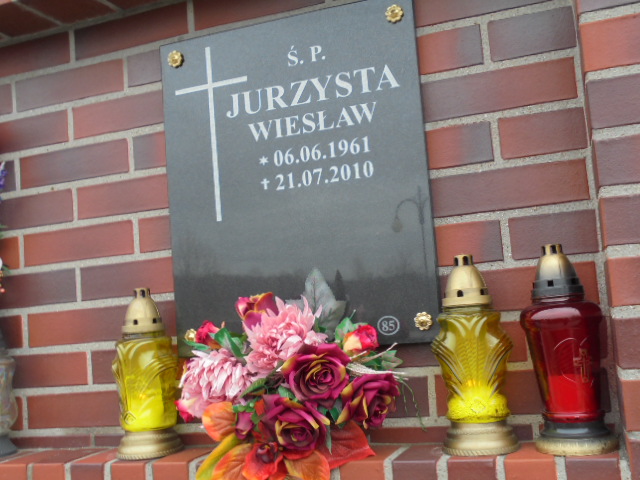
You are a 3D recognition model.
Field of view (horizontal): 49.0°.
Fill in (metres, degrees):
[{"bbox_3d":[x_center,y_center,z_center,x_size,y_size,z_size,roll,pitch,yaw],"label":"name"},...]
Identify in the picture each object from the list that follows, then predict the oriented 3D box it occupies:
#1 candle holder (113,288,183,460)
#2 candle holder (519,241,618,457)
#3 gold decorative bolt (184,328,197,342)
[{"bbox_3d":[-0.295,0.221,1.195,0.112,0.275,0.111,-8,-6,31],"label":"candle holder"},{"bbox_3d":[0.341,0.145,0.973,0.110,0.277,0.110,-5,-5,0],"label":"candle holder"},{"bbox_3d":[-0.214,0.162,1.178,0.028,0.028,0.012,-7,-6,19],"label":"gold decorative bolt"}]

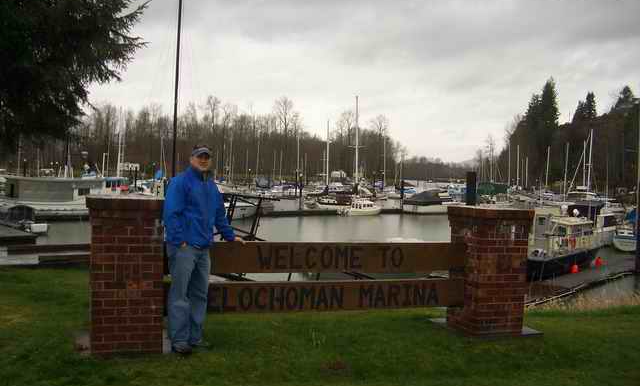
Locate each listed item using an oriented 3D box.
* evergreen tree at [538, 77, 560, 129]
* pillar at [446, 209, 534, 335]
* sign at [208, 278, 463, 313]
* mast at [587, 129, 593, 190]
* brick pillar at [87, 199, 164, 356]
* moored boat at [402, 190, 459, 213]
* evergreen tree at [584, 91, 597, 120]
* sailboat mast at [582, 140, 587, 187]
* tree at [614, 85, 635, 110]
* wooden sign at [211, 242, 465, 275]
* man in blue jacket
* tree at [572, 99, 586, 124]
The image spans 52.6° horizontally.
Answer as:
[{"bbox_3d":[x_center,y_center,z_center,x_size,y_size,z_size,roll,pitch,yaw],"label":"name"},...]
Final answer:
[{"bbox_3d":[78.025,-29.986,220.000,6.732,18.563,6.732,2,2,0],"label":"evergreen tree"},{"bbox_3d":[1.812,0.819,7.006,0.677,1.303,0.624,1,2,-19],"label":"pillar"},{"bbox_3d":[0.026,1.015,6.425,3.160,0.284,0.100,2,2,-19],"label":"sign"},{"bbox_3d":[39.565,-4.918,95.000,0.180,8.809,0.180,2,2,0],"label":"mast"},{"bbox_3d":[-1.729,0.696,5.783,0.677,1.303,0.624,1,2,-19],"label":"brick pillar"},{"bbox_3d":[12.296,0.942,72.799,6.200,2.726,2.400,2,2,-10],"label":"moored boat"},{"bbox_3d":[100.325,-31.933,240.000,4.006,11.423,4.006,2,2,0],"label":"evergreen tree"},{"bbox_3d":[40.057,-4.468,98.000,0.160,7.269,0.160,2,2,0],"label":"sailboat mast"},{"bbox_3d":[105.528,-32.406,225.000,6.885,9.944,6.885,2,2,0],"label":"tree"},{"bbox_3d":[0.039,0.636,6.410,3.160,0.287,0.100,2,2,-19],"label":"wooden sign"},{"bbox_3d":[-1.024,0.497,5.640,0.660,1.790,0.420,0,3,-33],"label":"man in blue jacket"},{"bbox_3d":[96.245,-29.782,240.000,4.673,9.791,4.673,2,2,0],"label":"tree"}]

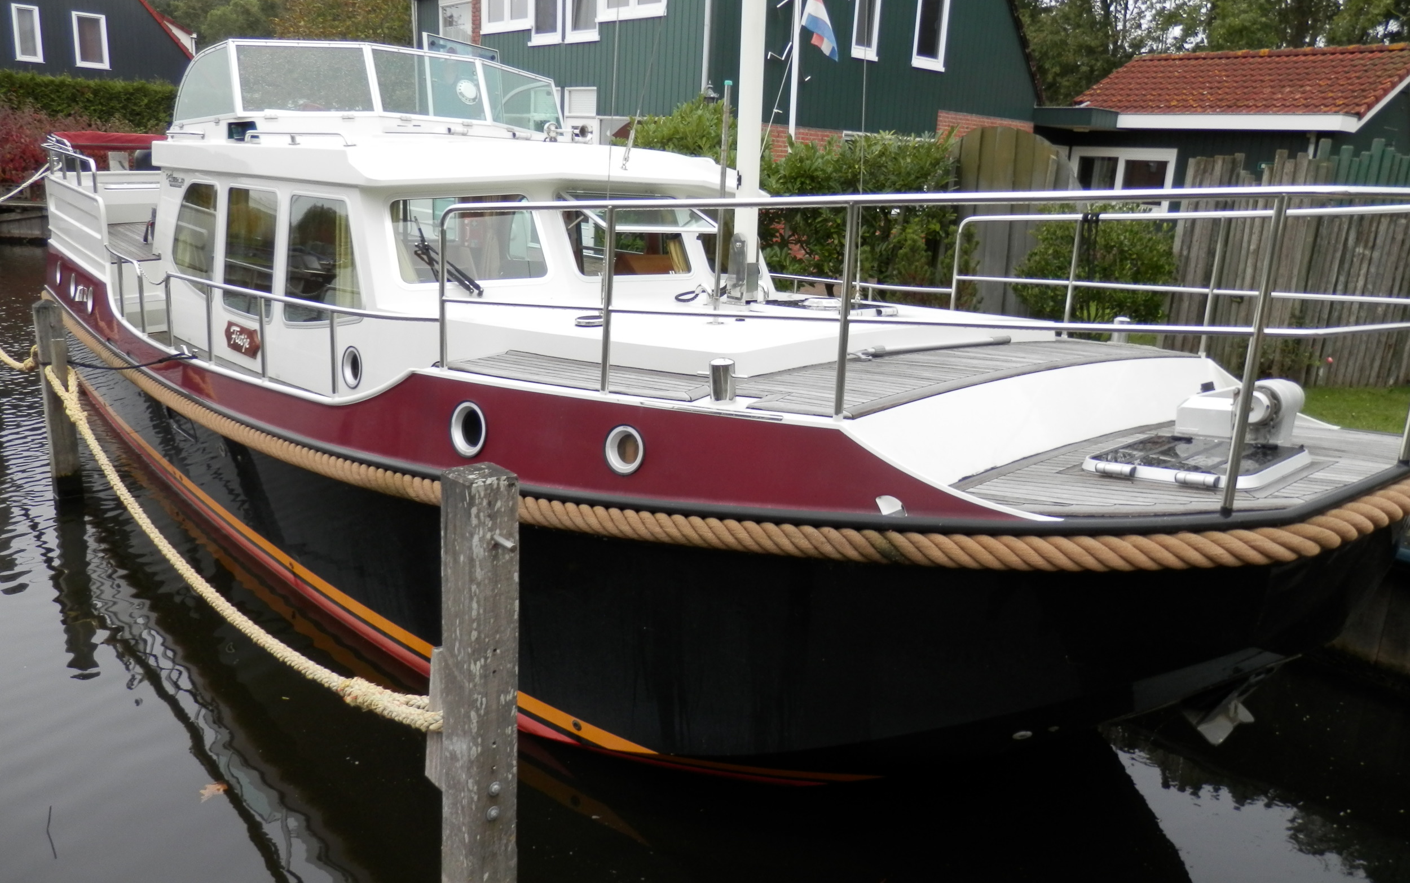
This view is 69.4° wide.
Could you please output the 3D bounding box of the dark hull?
[{"bbox_3d":[-1.538,-0.269,7.279,3.895,1.087,10.557,-10,18,-43],"label":"dark hull"}]

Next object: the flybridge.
[{"bbox_3d":[-2.225,-2.535,7.604,2.562,0.594,2.050,-10,18,-43],"label":"flybridge"}]

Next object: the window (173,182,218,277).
[{"bbox_3d":[-3.357,-1.405,6.736,0.050,0.594,0.881,-2,13,-44],"label":"window"}]

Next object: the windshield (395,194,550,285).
[{"bbox_3d":[-1.170,-1.008,5.155,0.840,0.410,0.050,-10,6,-43],"label":"windshield"}]

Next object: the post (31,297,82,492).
[{"bbox_3d":[-3.990,-0.238,6.306,0.150,1.230,0.150,12,16,32],"label":"post"}]

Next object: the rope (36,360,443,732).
[{"bbox_3d":[-2.371,0.280,4.514,0.140,0.600,5.200,-9,18,-40],"label":"rope"}]

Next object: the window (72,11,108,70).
[{"bbox_3d":[-14.223,-9.293,23.600,0.680,1.210,0.100,-6,16,-33],"label":"window"}]

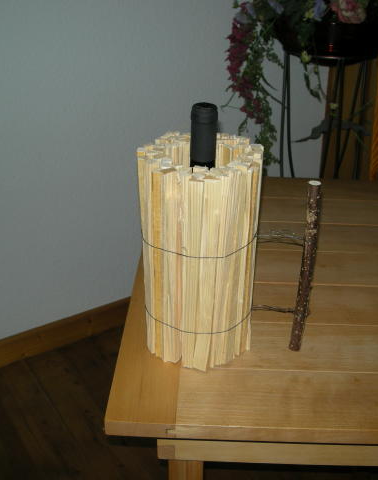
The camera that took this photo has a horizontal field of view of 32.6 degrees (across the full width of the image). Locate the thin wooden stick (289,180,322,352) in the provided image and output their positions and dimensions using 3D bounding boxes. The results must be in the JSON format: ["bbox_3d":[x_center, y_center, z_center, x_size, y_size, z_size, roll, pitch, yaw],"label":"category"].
[{"bbox_3d":[0.139,0.038,0.777,0.015,0.233,0.015,2,29,2],"label":"thin wooden stick"}]

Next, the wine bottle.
[{"bbox_3d":[0.015,-0.014,0.794,0.075,0.310,0.075,2,29,2],"label":"wine bottle"}]

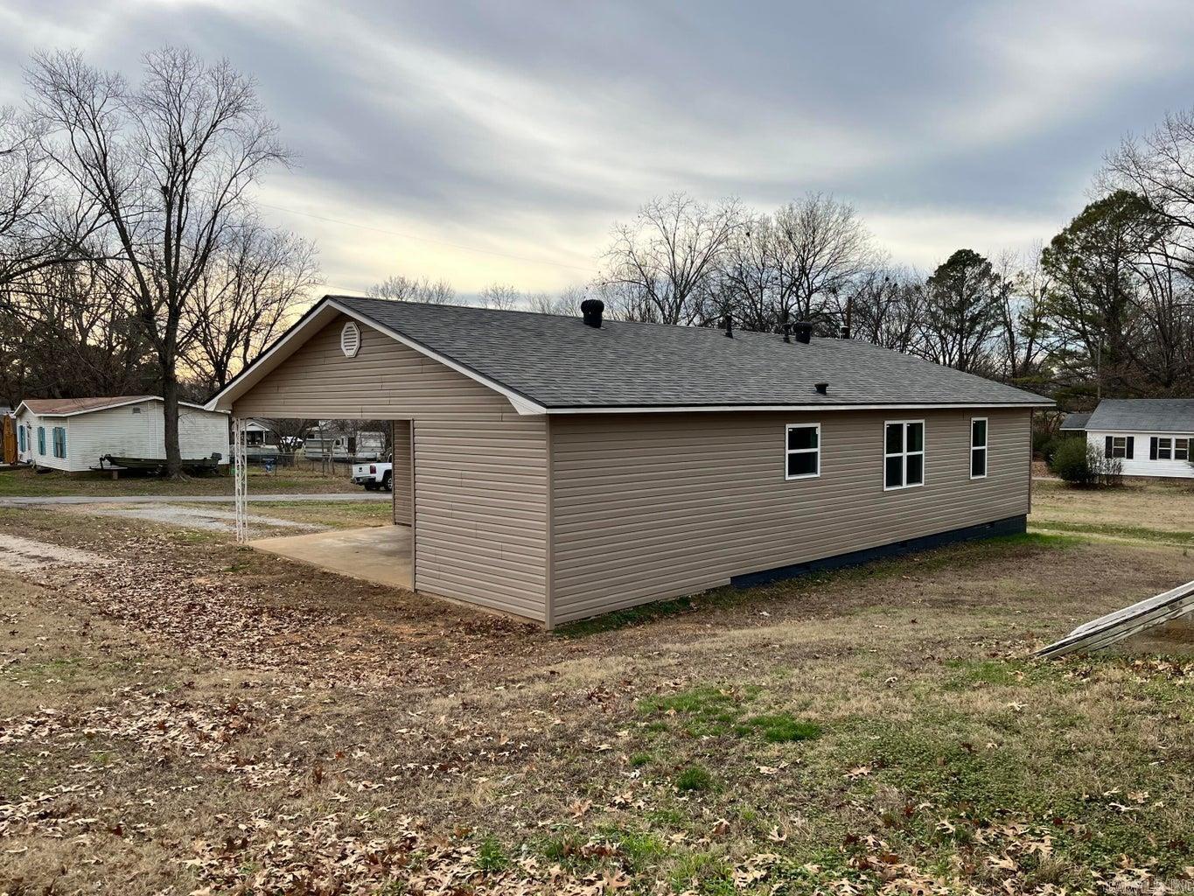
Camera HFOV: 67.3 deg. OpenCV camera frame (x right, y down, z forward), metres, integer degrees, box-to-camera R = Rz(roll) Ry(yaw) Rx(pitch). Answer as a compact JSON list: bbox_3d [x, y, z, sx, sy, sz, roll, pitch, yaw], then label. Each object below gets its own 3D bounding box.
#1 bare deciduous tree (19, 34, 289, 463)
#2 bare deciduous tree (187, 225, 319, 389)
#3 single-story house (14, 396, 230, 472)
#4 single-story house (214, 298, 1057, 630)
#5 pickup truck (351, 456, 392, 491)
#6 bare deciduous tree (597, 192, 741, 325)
[{"bbox_3d":[-20.286,-8.653,41.500,12.220,19.880,11.500,-2,3,-26],"label":"bare deciduous tree"},{"bbox_3d":[-23.442,-7.083,61.000,9.010,16.220,9.000,-1,3,-21],"label":"bare deciduous tree"},{"bbox_3d":[-26.265,-0.915,49.391,8.090,3.640,12.090,-3,4,-43],"label":"single-story house"},{"bbox_3d":[1.398,-0.354,19.637,15.550,4.750,10.780,-3,4,-43],"label":"single-story house"},{"bbox_3d":[-10.057,1.190,48.185,2.030,1.880,5.800,2,4,41],"label":"pickup truck"},{"bbox_3d":[4.514,-7.258,56.000,9.200,17.470,9.000,0,3,5],"label":"bare deciduous tree"}]

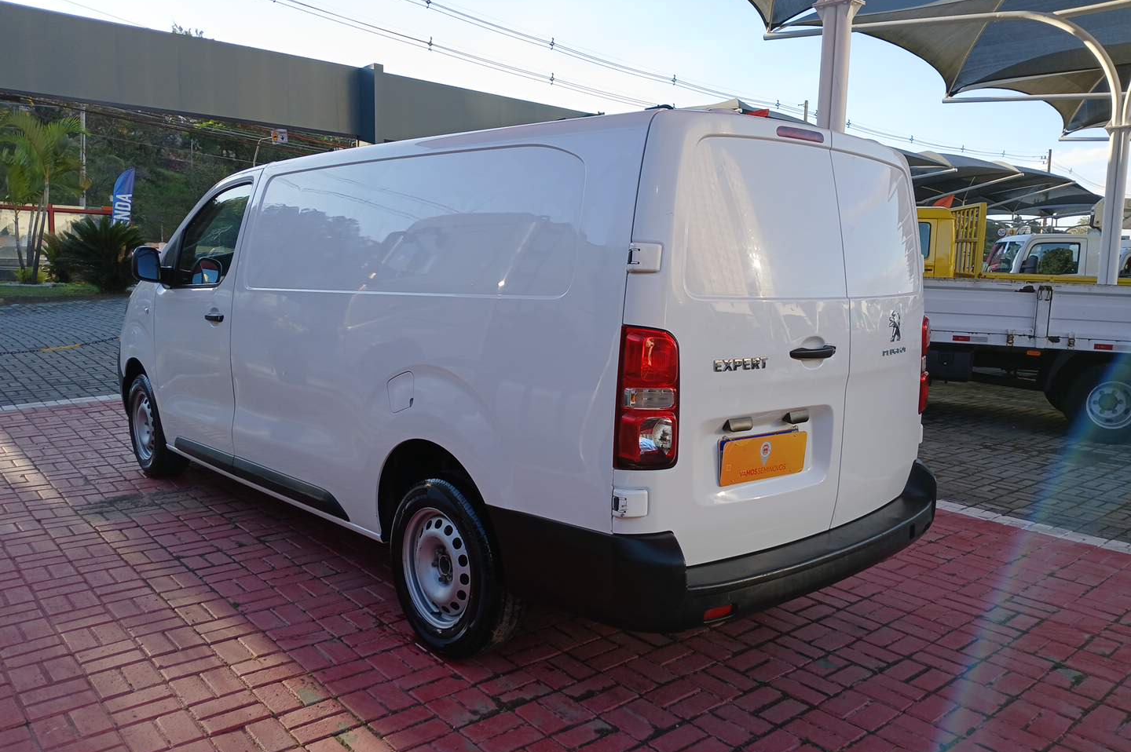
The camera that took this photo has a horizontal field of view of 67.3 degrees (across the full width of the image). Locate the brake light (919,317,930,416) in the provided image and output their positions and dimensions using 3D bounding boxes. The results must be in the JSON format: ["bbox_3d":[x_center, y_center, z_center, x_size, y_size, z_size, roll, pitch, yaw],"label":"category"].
[{"bbox_3d":[1.477,-0.038,3.477,0.095,0.390,0.148,8,9,40],"label":"brake light"}]

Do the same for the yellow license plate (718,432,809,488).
[{"bbox_3d":[0.613,0.250,2.596,0.410,0.135,0.020,-4,9,-39],"label":"yellow license plate"}]

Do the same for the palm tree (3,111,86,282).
[{"bbox_3d":[-11.235,-3.871,18.200,2.000,3.700,2.000,-2,8,-31],"label":"palm tree"}]

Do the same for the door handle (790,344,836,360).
[{"bbox_3d":[0.787,-0.070,2.695,0.240,0.043,0.052,-4,9,-39],"label":"door handle"}]

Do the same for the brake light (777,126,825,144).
[{"bbox_3d":[0.764,-0.771,2.730,0.245,0.042,0.040,-3,9,-38],"label":"brake light"}]

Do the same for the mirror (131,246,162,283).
[{"bbox_3d":[-2.344,-0.621,4.747,0.180,0.200,0.125,-4,10,-43],"label":"mirror"}]

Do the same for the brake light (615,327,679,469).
[{"bbox_3d":[0.216,0.060,2.305,0.148,0.390,0.095,-3,9,-36],"label":"brake light"}]

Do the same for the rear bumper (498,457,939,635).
[{"bbox_3d":[0.681,0.509,3.110,1.890,0.330,0.740,-4,10,-43],"label":"rear bumper"}]

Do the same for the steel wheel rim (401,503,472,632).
[{"bbox_3d":[-0.417,0.690,3.115,0.170,0.440,0.440,-4,10,-43],"label":"steel wheel rim"}]

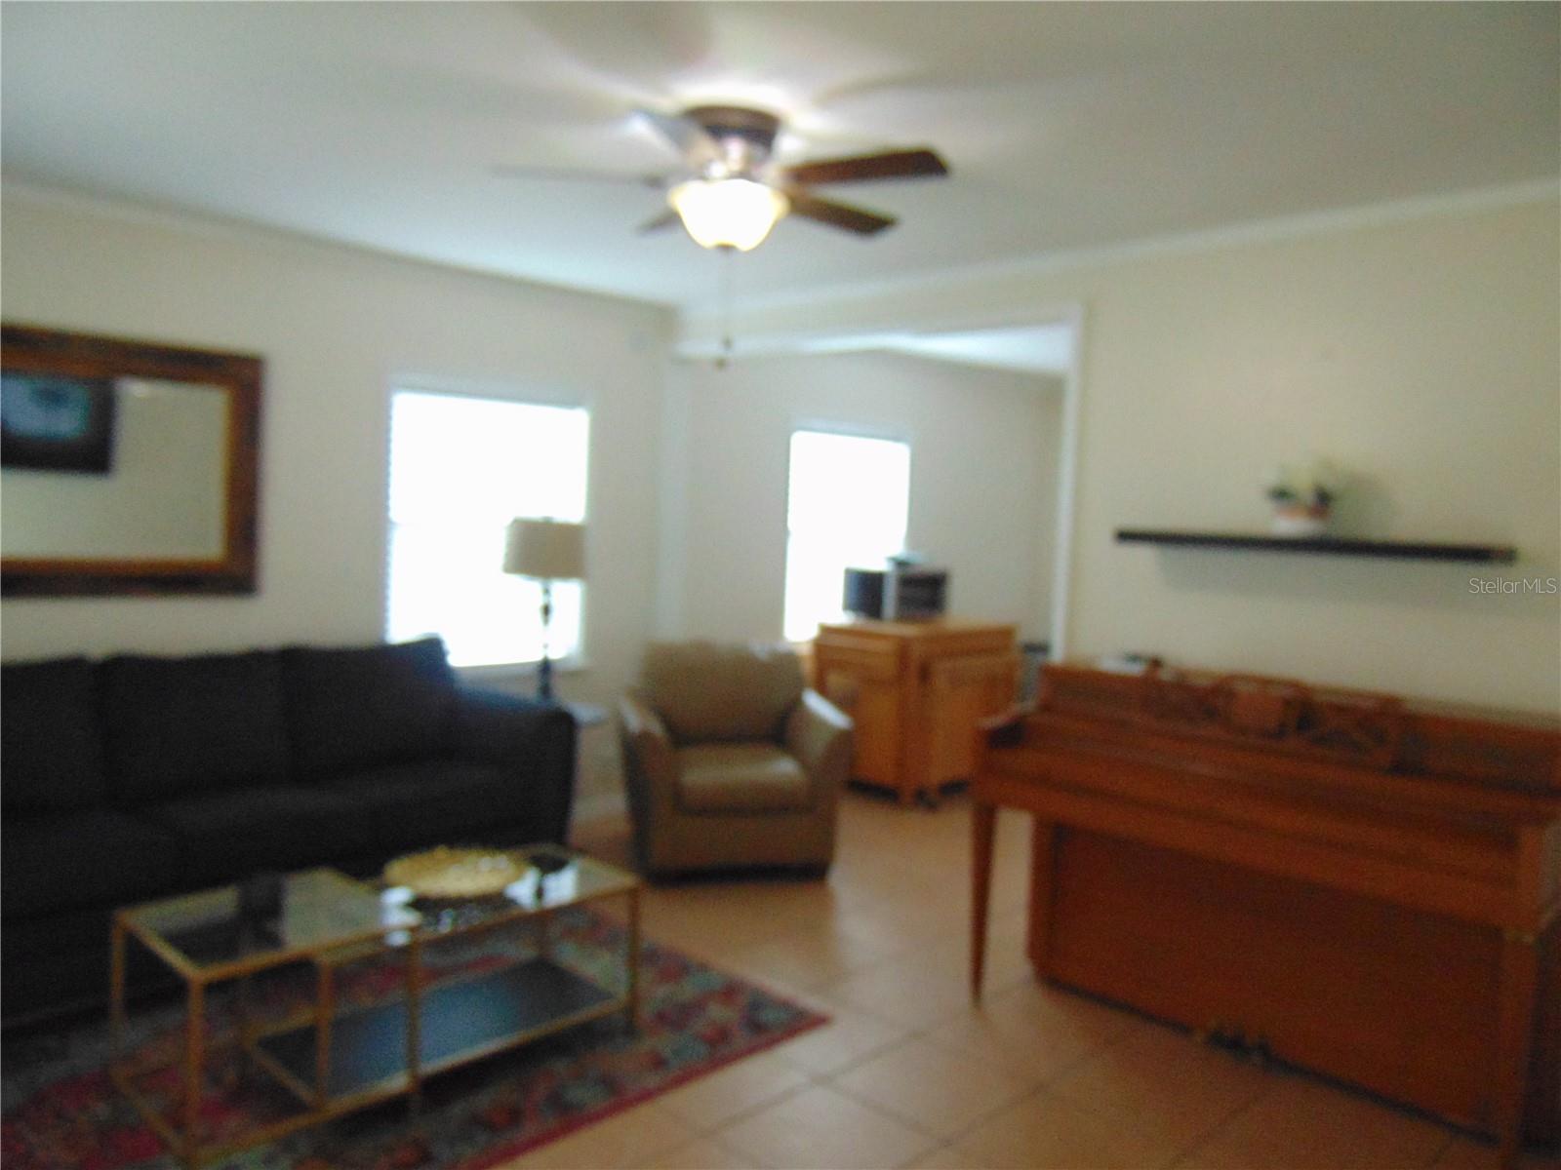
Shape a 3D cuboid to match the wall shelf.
[{"bbox_3d":[1.551,-0.121,3.363,1.042,0.045,0.265,6,5,44],"label":"wall shelf"}]

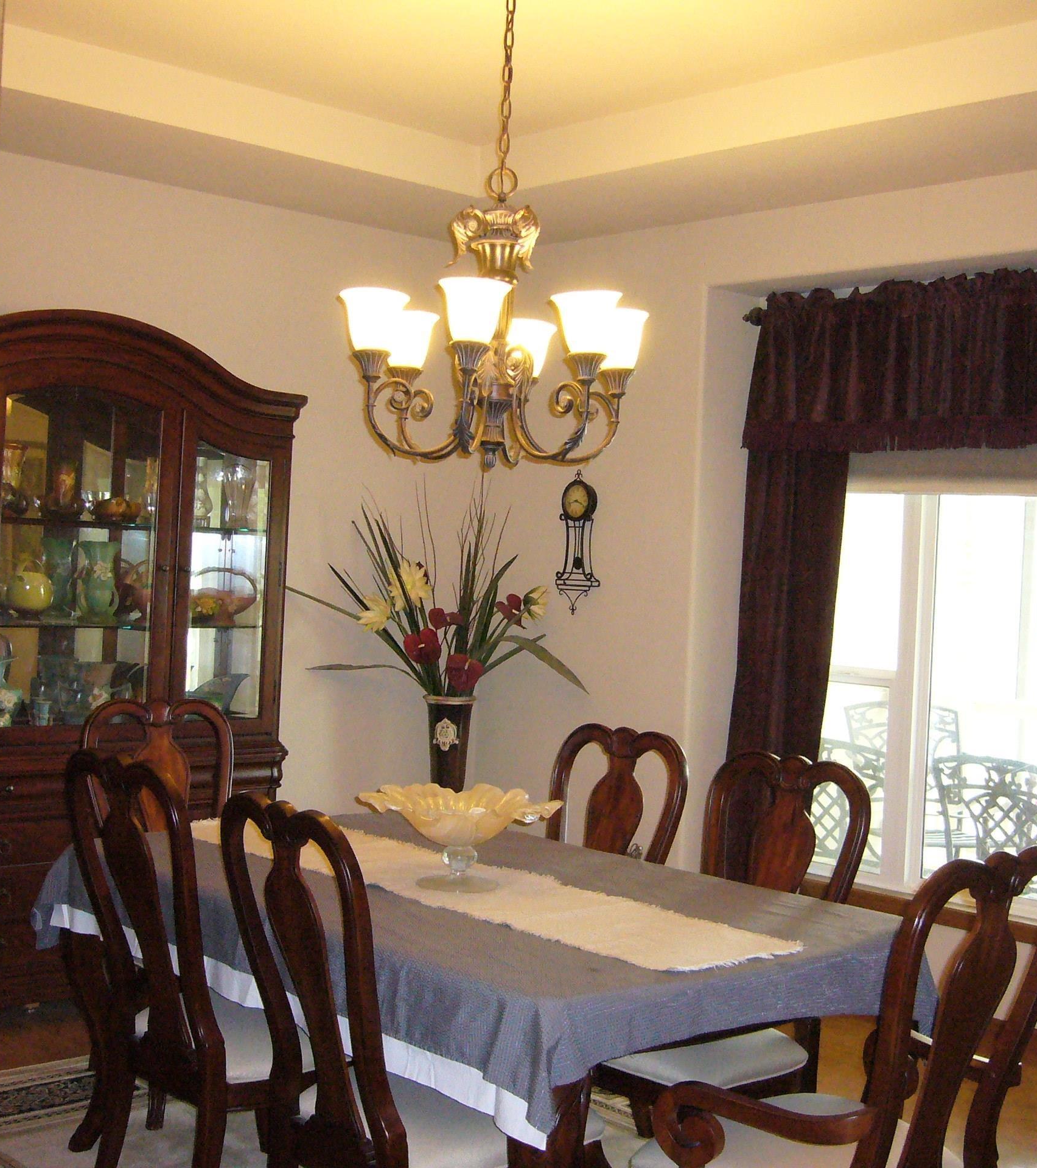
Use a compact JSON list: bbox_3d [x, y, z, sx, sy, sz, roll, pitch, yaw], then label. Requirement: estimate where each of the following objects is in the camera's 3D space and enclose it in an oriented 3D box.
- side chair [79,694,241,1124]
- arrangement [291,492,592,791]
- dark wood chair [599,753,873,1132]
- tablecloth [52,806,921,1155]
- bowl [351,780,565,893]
[{"bbox_3d":[-0.869,0.857,4.310,0.550,1.040,0.610,1,2,-44],"label":"side chair"},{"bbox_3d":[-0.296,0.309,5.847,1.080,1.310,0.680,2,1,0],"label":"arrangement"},{"bbox_3d":[0.399,0.929,3.480,0.630,1.040,0.530,1,2,-44],"label":"dark wood chair"},{"bbox_3d":[-0.139,0.792,3.550,1.120,0.275,1.840,1,2,-44],"label":"tablecloth"},{"bbox_3d":[-0.127,0.564,3.477,0.450,0.200,0.455,2,1,0],"label":"bowl"}]

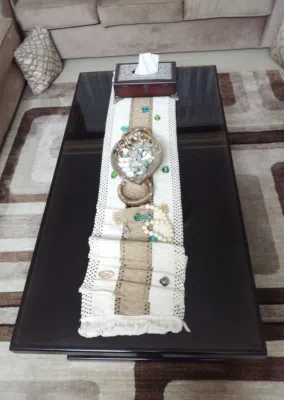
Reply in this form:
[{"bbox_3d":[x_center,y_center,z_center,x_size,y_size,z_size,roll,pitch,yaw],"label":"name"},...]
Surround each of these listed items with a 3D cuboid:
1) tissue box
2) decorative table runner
[{"bbox_3d":[0.021,-0.551,1.394,0.278,0.077,0.161,0,56,6],"label":"tissue box"},{"bbox_3d":[-0.013,-0.133,1.142,0.303,0.025,1.200,-1,56,5],"label":"decorative table runner"}]

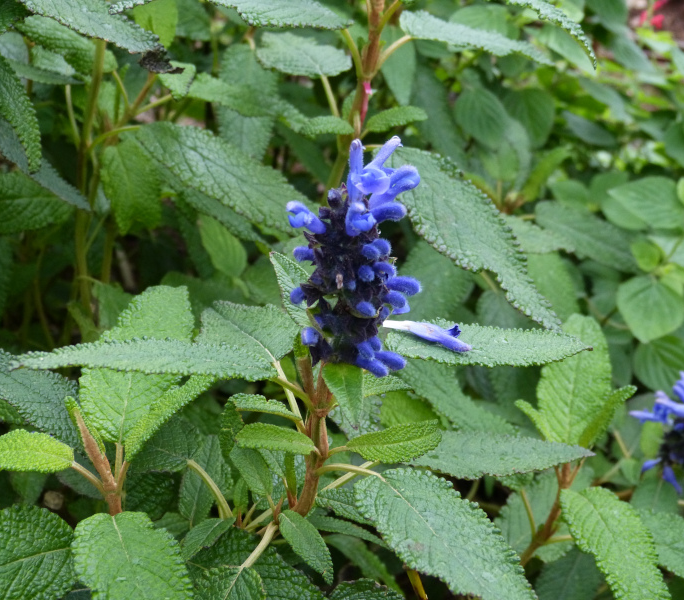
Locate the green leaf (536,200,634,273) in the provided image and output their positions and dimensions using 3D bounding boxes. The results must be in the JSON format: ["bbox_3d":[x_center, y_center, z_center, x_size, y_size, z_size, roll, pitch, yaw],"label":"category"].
[{"bbox_3d":[0.148,-0.038,0.785,0.072,0.012,0.034,28,46,25],"label":"green leaf"}]

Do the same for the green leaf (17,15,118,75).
[{"bbox_3d":[-0.129,-0.121,0.610,0.059,0.008,0.030,27,48,20],"label":"green leaf"}]

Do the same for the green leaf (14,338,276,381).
[{"bbox_3d":[-0.065,0.022,0.435,0.087,0.010,0.024,4,30,-13],"label":"green leaf"}]

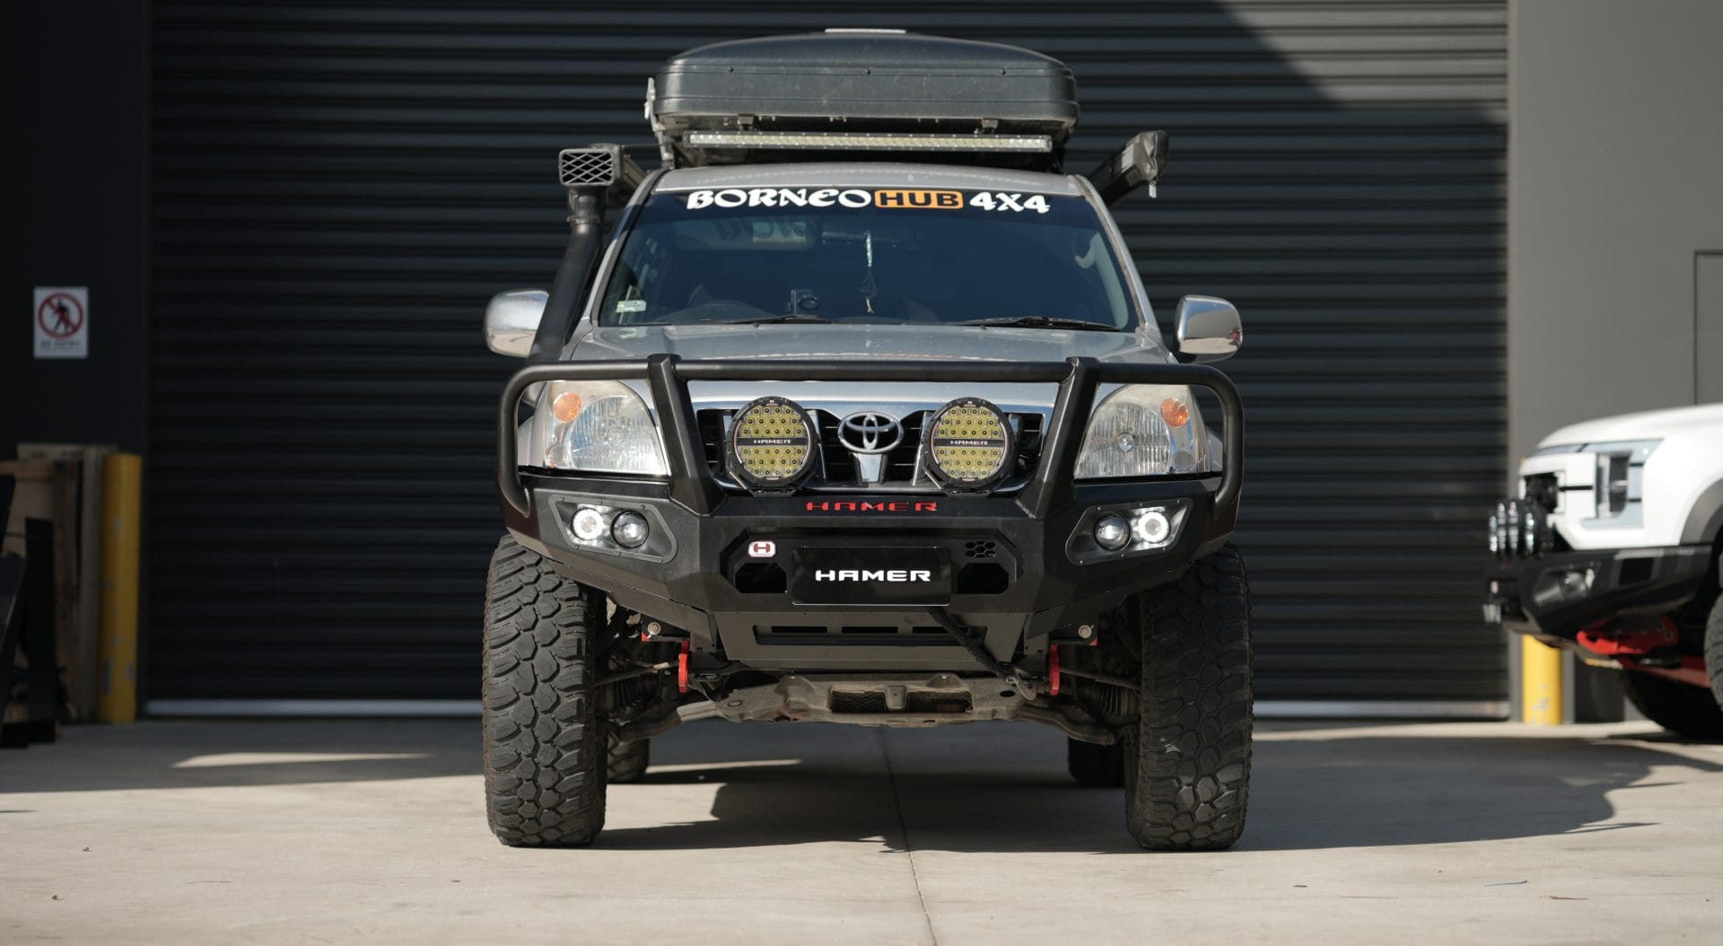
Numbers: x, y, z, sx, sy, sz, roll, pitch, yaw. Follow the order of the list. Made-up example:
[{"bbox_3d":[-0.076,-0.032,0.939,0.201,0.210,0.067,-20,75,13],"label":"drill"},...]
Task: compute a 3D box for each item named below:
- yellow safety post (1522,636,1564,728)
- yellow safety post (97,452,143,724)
[{"bbox_3d":[2.971,0.511,17.750,0.168,1.170,0.168,0,-1,0],"label":"yellow safety post"},{"bbox_3d":[-3.200,0.499,17.560,0.168,1.170,0.168,1,-1,0],"label":"yellow safety post"}]

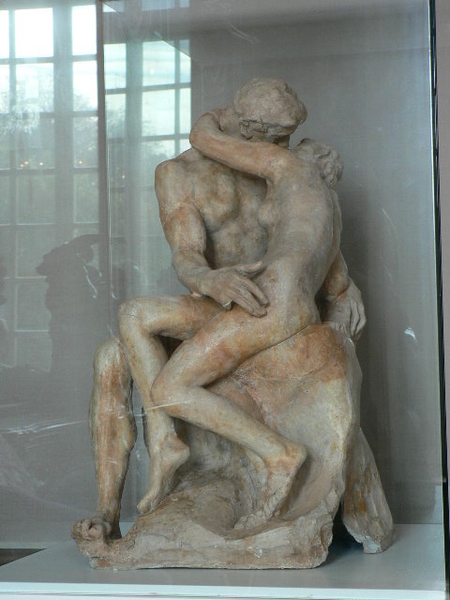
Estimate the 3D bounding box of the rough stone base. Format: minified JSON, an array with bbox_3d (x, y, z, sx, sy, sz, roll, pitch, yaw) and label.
[{"bbox_3d":[0.038,0.245,2.731,0.526,0.415,0.451,-2,-1,10],"label":"rough stone base"}]

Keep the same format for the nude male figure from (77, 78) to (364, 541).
[{"bbox_3d":[0.015,-0.005,2.739,0.472,0.810,0.392,-2,-1,10],"label":"nude male figure"}]

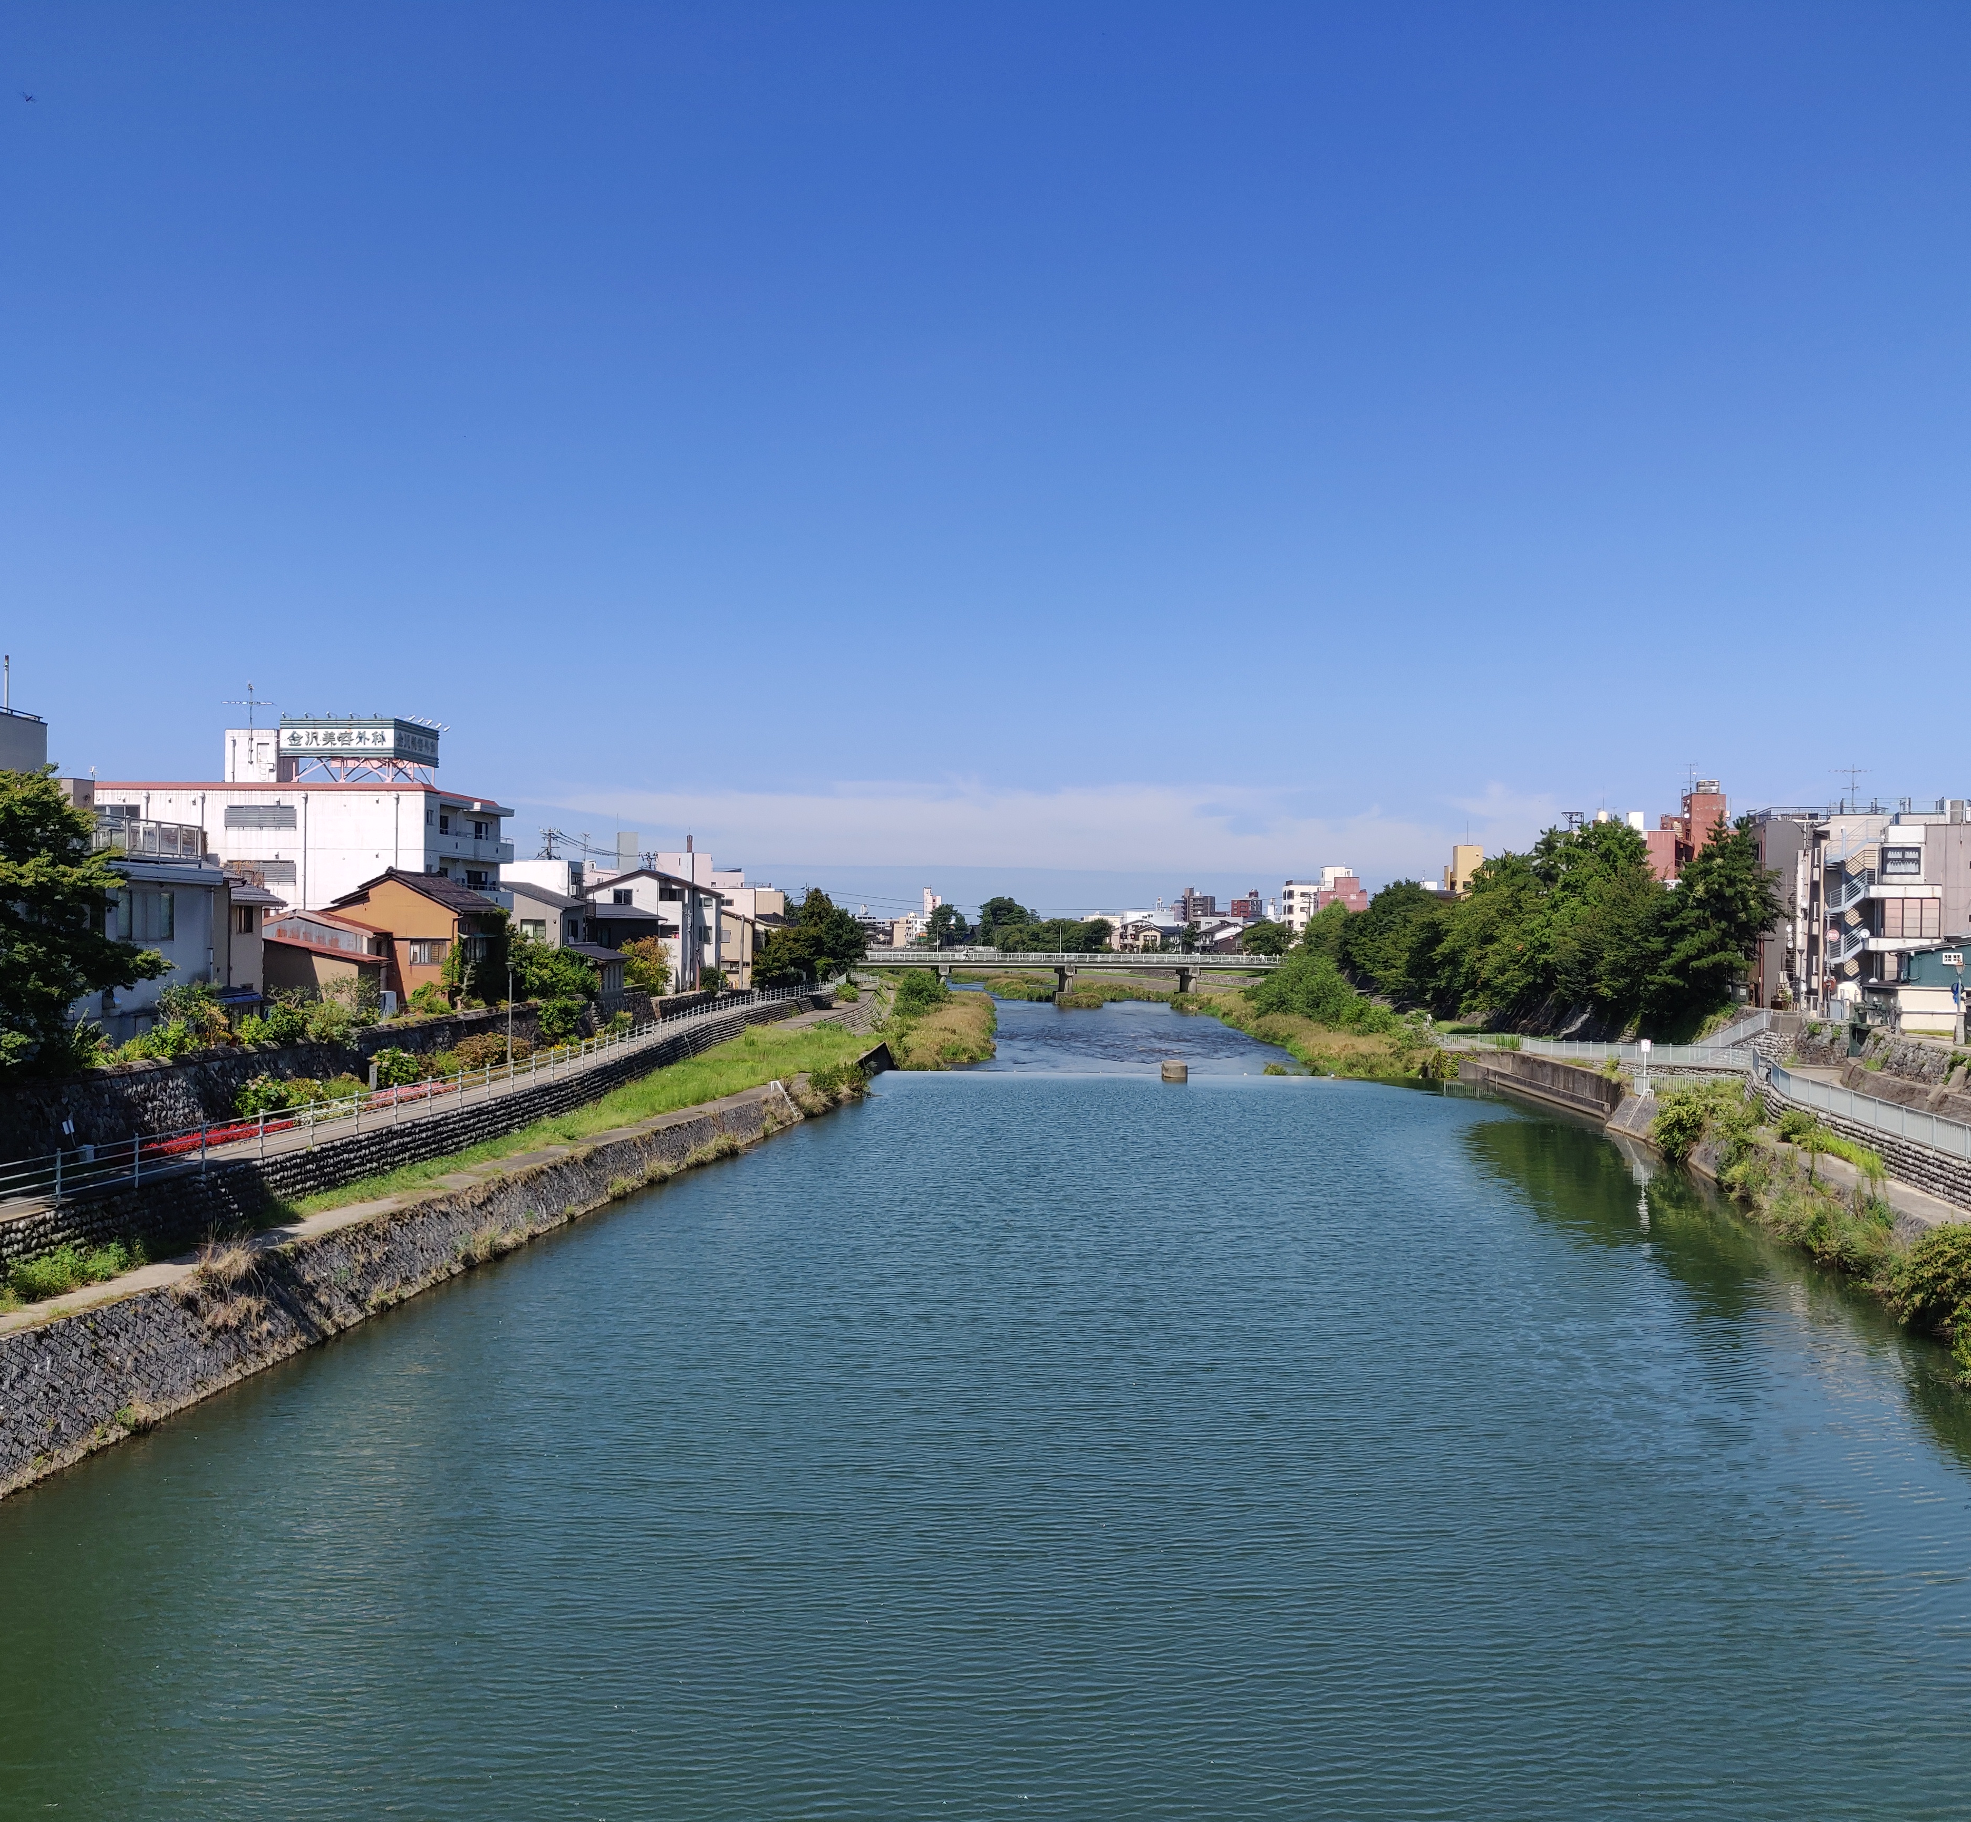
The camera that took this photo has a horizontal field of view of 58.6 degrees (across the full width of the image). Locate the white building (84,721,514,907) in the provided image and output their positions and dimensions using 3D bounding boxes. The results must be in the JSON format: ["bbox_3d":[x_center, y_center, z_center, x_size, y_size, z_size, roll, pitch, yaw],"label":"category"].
[{"bbox_3d":[-42.200,-3.150,110.500,20.500,16.300,15.000,1,0,0],"label":"white building"}]

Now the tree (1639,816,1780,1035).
[{"bbox_3d":[39.800,0.800,97.000,7.000,12.000,6.800,0,-1,0],"label":"tree"}]

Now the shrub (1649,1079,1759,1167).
[{"bbox_3d":[29.890,8.845,73.000,4.100,3.300,3.300,1,-1,0],"label":"shrub"}]

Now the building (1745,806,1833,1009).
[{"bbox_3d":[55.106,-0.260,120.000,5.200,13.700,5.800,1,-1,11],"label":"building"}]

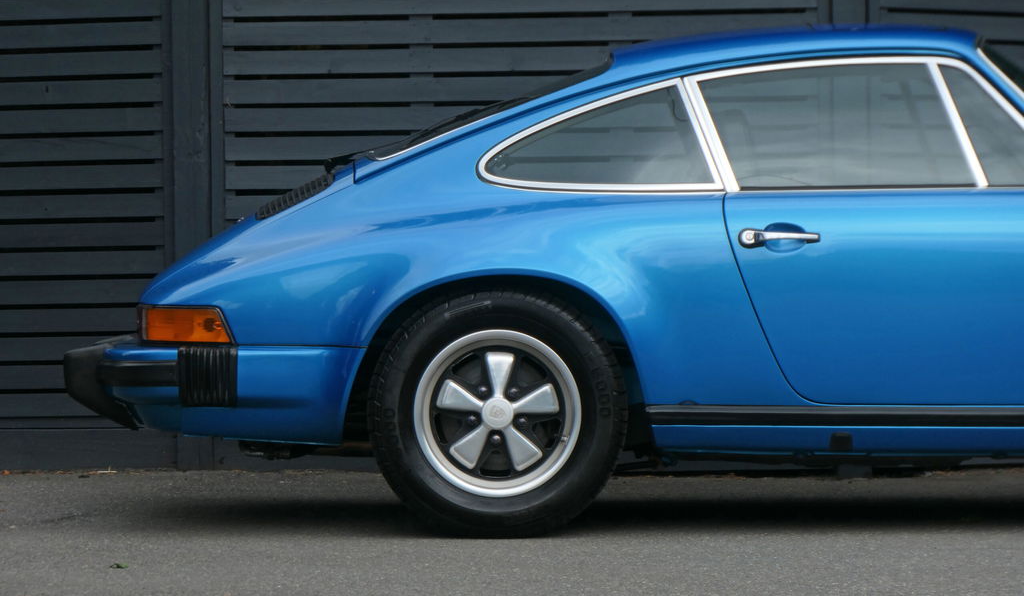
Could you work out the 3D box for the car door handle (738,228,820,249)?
[{"bbox_3d":[0.661,-0.147,12.090,0.203,0.054,0.050,0,1,0],"label":"car door handle"}]

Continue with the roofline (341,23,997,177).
[{"bbox_3d":[0.410,-0.520,12.880,1.600,0.400,1.200,0,1,0],"label":"roofline"}]

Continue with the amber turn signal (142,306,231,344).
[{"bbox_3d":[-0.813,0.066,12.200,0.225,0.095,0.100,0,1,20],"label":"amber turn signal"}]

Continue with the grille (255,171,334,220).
[{"bbox_3d":[-0.573,-0.270,12.850,0.235,0.045,0.580,-30,1,1],"label":"grille"}]

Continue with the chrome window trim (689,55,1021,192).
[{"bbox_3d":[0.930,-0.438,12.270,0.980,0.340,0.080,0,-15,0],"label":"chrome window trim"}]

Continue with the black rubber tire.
[{"bbox_3d":[-0.034,0.279,12.220,0.640,0.630,0.205,0,1,0],"label":"black rubber tire"}]

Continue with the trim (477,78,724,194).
[{"bbox_3d":[0.223,-0.410,12.320,0.630,0.290,0.080,0,-15,9],"label":"trim"}]

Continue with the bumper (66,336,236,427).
[{"bbox_3d":[-0.920,0.207,12.860,0.470,0.240,1.500,0,1,0],"label":"bumper"}]

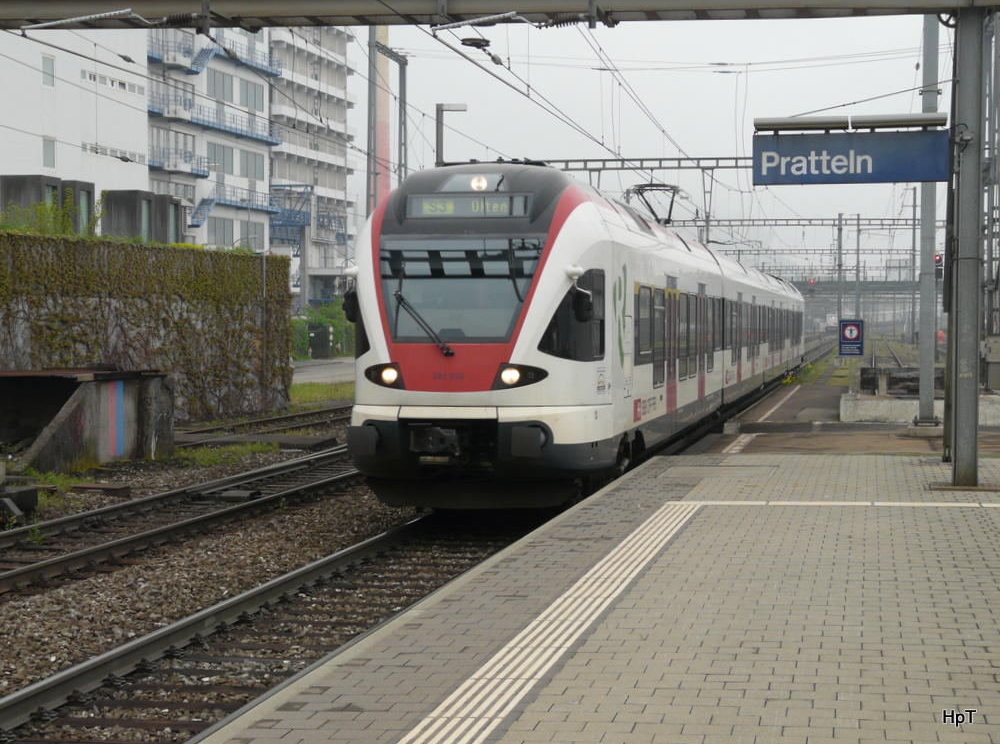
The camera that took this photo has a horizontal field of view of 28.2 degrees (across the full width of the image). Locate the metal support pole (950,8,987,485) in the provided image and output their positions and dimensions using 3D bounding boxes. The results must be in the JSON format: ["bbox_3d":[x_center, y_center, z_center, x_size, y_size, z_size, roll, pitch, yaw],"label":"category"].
[{"bbox_3d":[5.020,-1.344,21.414,0.280,5.120,0.280,0,2,11],"label":"metal support pole"}]

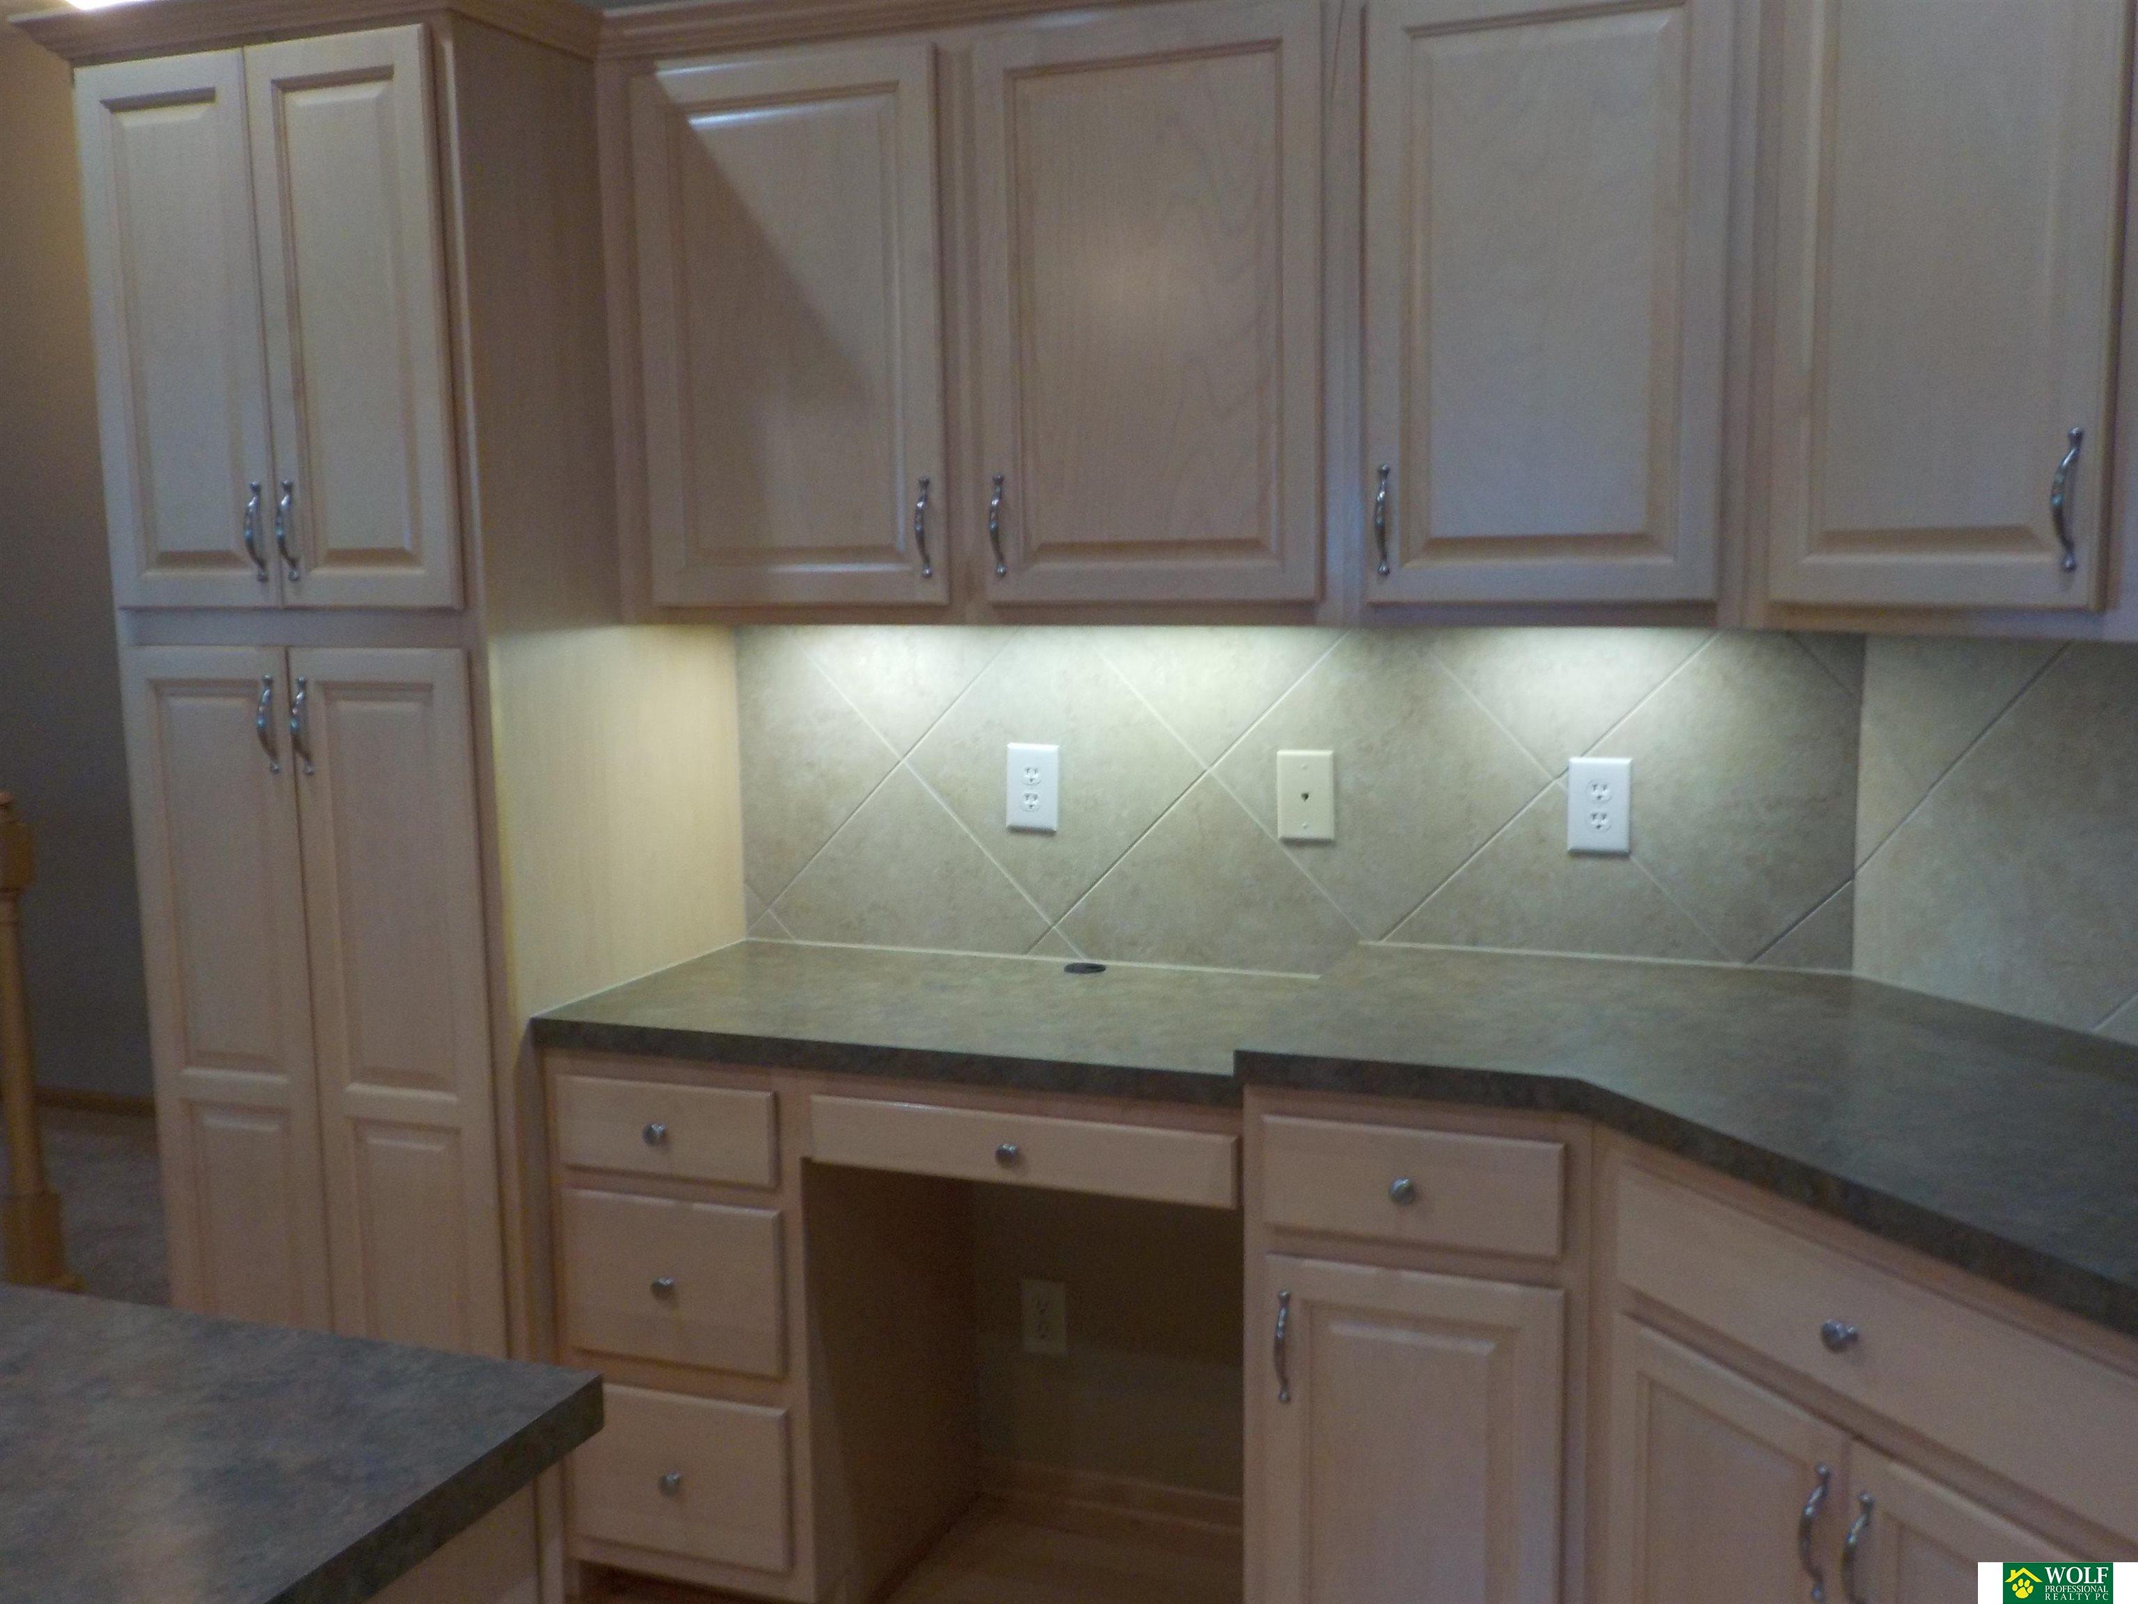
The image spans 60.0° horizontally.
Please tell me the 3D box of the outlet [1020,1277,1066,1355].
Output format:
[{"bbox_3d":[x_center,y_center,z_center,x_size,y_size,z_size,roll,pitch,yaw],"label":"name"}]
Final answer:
[{"bbox_3d":[-0.039,0.790,2.834,0.071,0.116,0.009,2,8,20],"label":"outlet"}]

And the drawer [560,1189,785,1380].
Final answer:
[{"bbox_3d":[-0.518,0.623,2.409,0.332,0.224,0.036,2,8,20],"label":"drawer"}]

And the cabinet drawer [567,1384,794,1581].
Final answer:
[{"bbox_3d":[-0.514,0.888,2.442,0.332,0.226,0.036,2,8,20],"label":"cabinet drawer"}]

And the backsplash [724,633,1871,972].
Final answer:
[{"bbox_3d":[0.243,-0.005,2.626,1.614,0.501,0.015,2,8,20],"label":"backsplash"}]

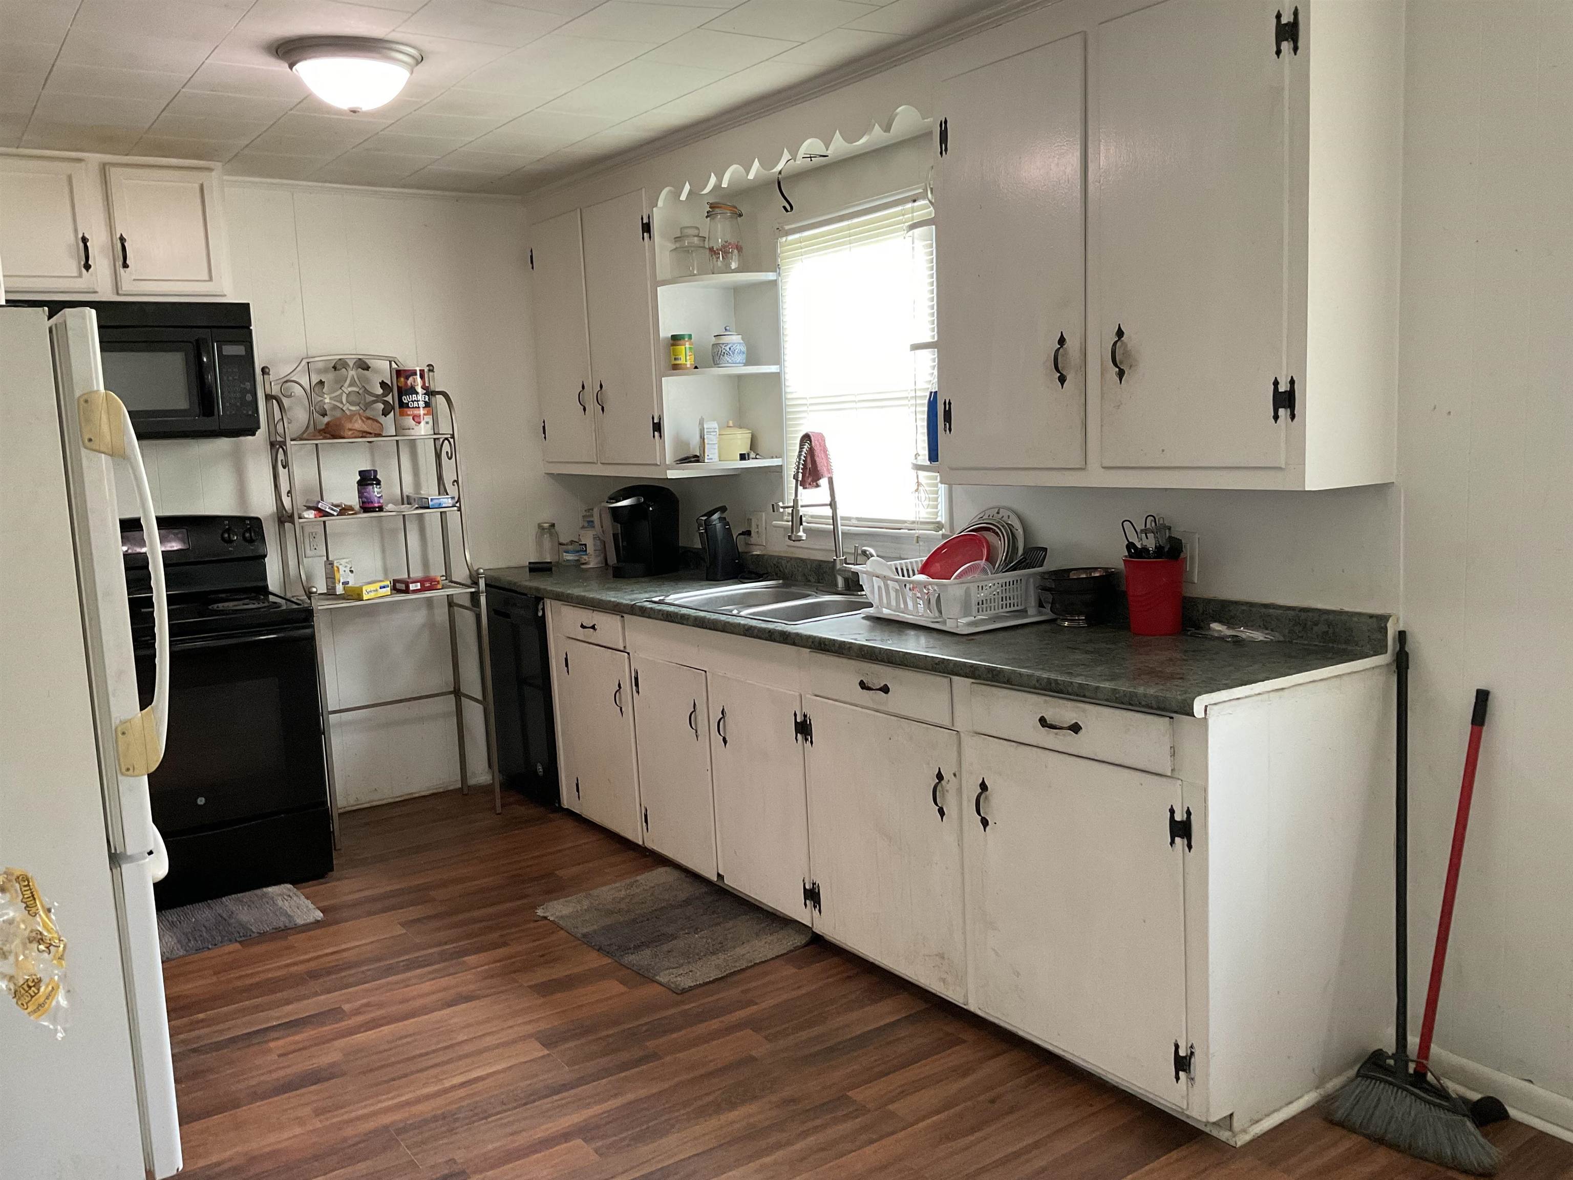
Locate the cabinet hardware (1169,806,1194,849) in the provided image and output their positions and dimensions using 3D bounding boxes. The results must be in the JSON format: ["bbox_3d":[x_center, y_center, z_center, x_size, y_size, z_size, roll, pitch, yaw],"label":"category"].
[{"bbox_3d":[0.757,0.458,2.527,0.014,0.090,0.054,-8,9,-35],"label":"cabinet hardware"}]

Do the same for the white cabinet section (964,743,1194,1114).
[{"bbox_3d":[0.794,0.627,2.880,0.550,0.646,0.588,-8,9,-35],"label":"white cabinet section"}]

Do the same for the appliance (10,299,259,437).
[{"bbox_3d":[-2.181,-0.702,4.321,0.760,0.439,0.388,-8,9,-35],"label":"appliance"}]

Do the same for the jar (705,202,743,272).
[{"bbox_3d":[-0.209,-1.174,4.444,0.120,0.234,0.126,-2,7,0],"label":"jar"}]

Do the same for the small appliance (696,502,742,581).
[{"bbox_3d":[-0.237,-0.169,4.602,0.105,0.258,0.130,3,9,36],"label":"small appliance"}]

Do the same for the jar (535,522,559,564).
[{"bbox_3d":[-0.945,-0.183,5.203,0.093,0.167,0.093,-2,7,0],"label":"jar"}]

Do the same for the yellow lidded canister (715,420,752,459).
[{"bbox_3d":[-0.188,-0.506,4.479,0.135,0.135,0.135,-2,7,0],"label":"yellow lidded canister"}]

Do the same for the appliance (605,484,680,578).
[{"bbox_3d":[-0.506,-0.220,4.823,0.175,0.325,0.250,2,9,29],"label":"appliance"}]

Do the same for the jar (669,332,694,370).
[{"bbox_3d":[-0.356,-0.813,4.479,0.084,0.130,0.084,-2,8,0],"label":"jar"}]

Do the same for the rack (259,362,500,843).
[{"bbox_3d":[-1.425,0.007,4.693,0.613,1.683,0.355,-8,9,-35],"label":"rack"}]

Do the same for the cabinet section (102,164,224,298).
[{"bbox_3d":[-2.170,-1.222,4.566,0.354,0.428,0.305,-7,8,-34],"label":"cabinet section"}]

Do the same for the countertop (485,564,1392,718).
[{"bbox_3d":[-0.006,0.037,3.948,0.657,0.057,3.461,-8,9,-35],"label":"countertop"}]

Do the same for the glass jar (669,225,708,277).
[{"bbox_3d":[-0.319,-1.108,4.328,0.133,0.164,0.133,-2,7,0],"label":"glass jar"}]

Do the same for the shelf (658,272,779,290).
[{"bbox_3d":[-0.230,-1.021,4.355,0.320,0.026,0.253,-8,9,-35],"label":"shelf"}]

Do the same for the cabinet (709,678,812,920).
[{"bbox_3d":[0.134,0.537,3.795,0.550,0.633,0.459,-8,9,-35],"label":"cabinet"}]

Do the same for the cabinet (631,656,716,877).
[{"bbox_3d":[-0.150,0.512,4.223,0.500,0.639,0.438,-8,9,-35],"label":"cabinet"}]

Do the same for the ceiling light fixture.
[{"bbox_3d":[-1.061,-1.244,3.216,0.354,0.151,0.354,-8,9,-35],"label":"ceiling light fixture"}]

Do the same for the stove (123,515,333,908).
[{"bbox_3d":[-1.966,0.384,4.239,0.760,1.171,0.674,-8,9,-35],"label":"stove"}]

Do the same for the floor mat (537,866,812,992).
[{"bbox_3d":[-0.328,0.958,3.792,0.491,0.017,0.775,-8,9,-35],"label":"floor mat"}]

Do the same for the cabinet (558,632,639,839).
[{"bbox_3d":[-0.448,0.470,4.631,0.500,0.639,0.533,-8,9,-35],"label":"cabinet"}]

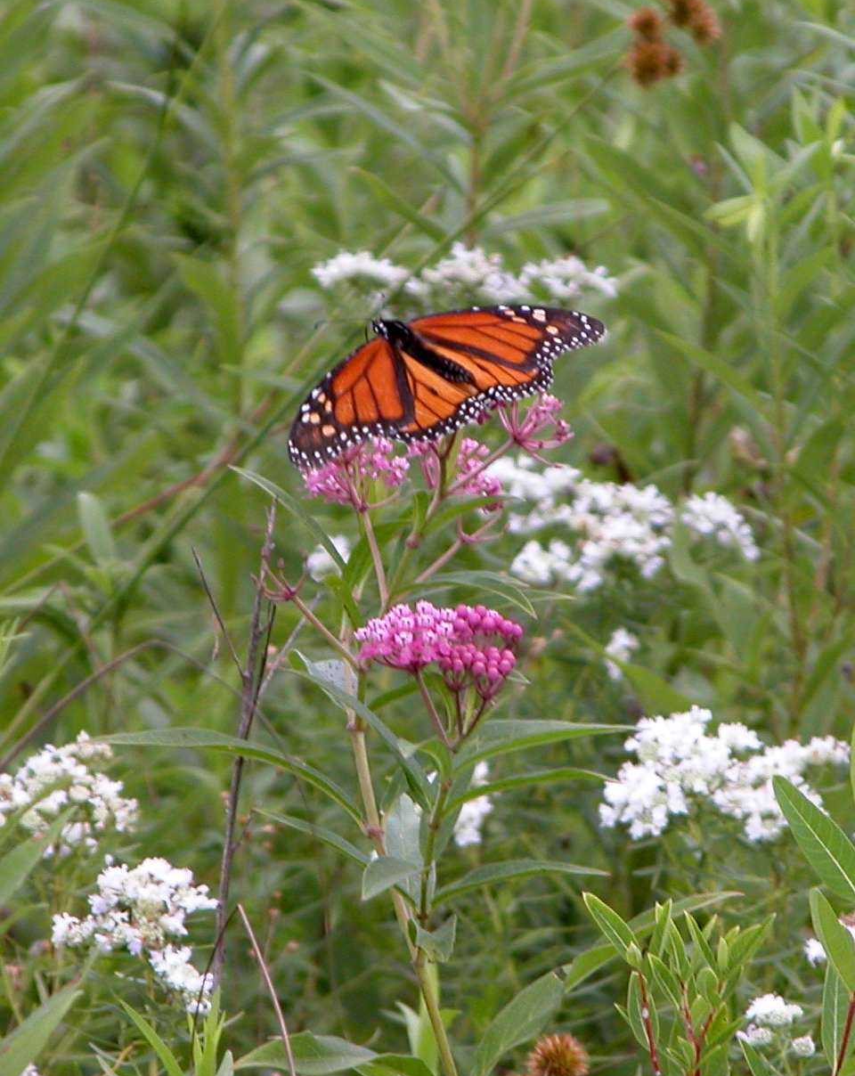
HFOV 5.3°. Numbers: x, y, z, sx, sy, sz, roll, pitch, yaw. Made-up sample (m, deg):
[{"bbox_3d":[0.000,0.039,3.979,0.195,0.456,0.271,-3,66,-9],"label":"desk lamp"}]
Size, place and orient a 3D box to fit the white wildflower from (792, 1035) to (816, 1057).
[{"bbox_3d":[0.097,0.131,2.380,0.006,0.005,0.006,0,14,0],"label":"white wildflower"}]

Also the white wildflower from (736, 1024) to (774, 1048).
[{"bbox_3d":[0.085,0.130,2.400,0.010,0.006,0.009,0,15,0],"label":"white wildflower"}]

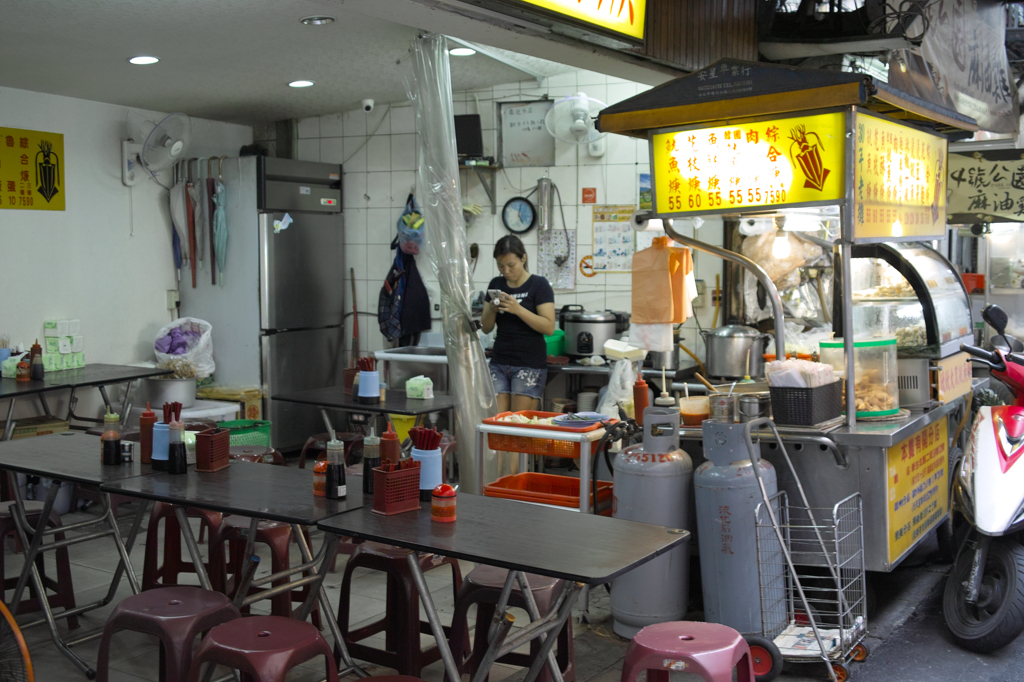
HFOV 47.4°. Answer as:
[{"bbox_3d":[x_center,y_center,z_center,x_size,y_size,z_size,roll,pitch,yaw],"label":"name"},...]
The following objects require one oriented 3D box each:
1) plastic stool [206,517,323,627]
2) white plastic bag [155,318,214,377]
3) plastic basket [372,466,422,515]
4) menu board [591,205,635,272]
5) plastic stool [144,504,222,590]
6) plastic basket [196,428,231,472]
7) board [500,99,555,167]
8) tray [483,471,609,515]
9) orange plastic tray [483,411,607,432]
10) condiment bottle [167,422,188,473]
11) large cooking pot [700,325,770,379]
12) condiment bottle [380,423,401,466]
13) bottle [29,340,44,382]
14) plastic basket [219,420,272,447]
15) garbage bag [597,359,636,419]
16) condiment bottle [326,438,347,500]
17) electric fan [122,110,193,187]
[{"bbox_3d":[-0.953,0.917,4.462,0.360,0.465,0.360,2,5,20],"label":"plastic stool"},{"bbox_3d":[-2.102,0.042,7.482,0.370,0.390,0.310,-1,5,-9],"label":"white plastic bag"},{"bbox_3d":[-0.337,0.432,3.416,0.070,0.125,0.135,4,6,38],"label":"plastic basket"},{"bbox_3d":[0.642,-0.638,7.323,0.295,0.415,0.010,3,5,27],"label":"menu board"},{"bbox_3d":[-1.314,0.896,4.850,0.360,0.455,0.360,1,5,10],"label":"plastic stool"},{"bbox_3d":[-1.043,0.382,4.072,0.077,0.127,0.125,2,5,16],"label":"plastic basket"},{"bbox_3d":[0.096,-1.322,7.465,0.400,0.450,0.035,3,6,28],"label":"board"},{"bbox_3d":[0.167,0.686,5.042,0.475,0.130,0.345,3,5,27],"label":"tray"},{"bbox_3d":[0.176,0.402,5.076,0.500,0.120,0.300,3,6,29],"label":"orange plastic tray"},{"bbox_3d":[-1.218,0.379,4.250,0.067,0.208,0.067,0,5,0],"label":"condiment bottle"},{"bbox_3d":[1.228,0.050,6.389,0.390,0.270,0.335,1,5,10],"label":"large cooking pot"},{"bbox_3d":[-0.389,0.368,3.740,0.063,0.216,0.063,0,5,-6],"label":"condiment bottle"},{"bbox_3d":[-2.689,0.108,6.600,0.068,0.220,0.068,0,5,0],"label":"bottle"},{"bbox_3d":[-1.560,0.590,6.777,0.350,0.190,0.270,1,5,11],"label":"plastic basket"},{"bbox_3d":[0.493,0.224,5.500,0.200,0.300,0.170,1,5,15],"label":"garbage bag"},{"bbox_3d":[-0.545,0.384,3.615,0.063,0.203,0.063,0,5,-9],"label":"condiment bottle"},{"bbox_3d":[-2.273,-1.214,7.408,0.400,0.457,0.400,3,5,25],"label":"electric fan"}]

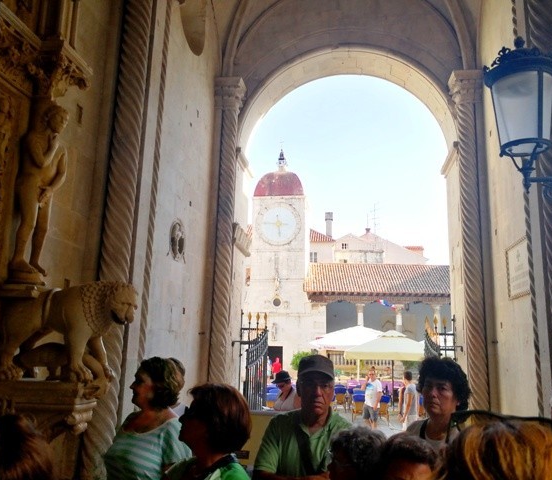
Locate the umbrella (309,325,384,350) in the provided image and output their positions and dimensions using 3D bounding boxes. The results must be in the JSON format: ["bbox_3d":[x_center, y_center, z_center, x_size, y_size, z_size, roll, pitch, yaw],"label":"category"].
[{"bbox_3d":[3.611,5.298,21.708,4.000,3.070,4.000,2,-11,0],"label":"umbrella"}]

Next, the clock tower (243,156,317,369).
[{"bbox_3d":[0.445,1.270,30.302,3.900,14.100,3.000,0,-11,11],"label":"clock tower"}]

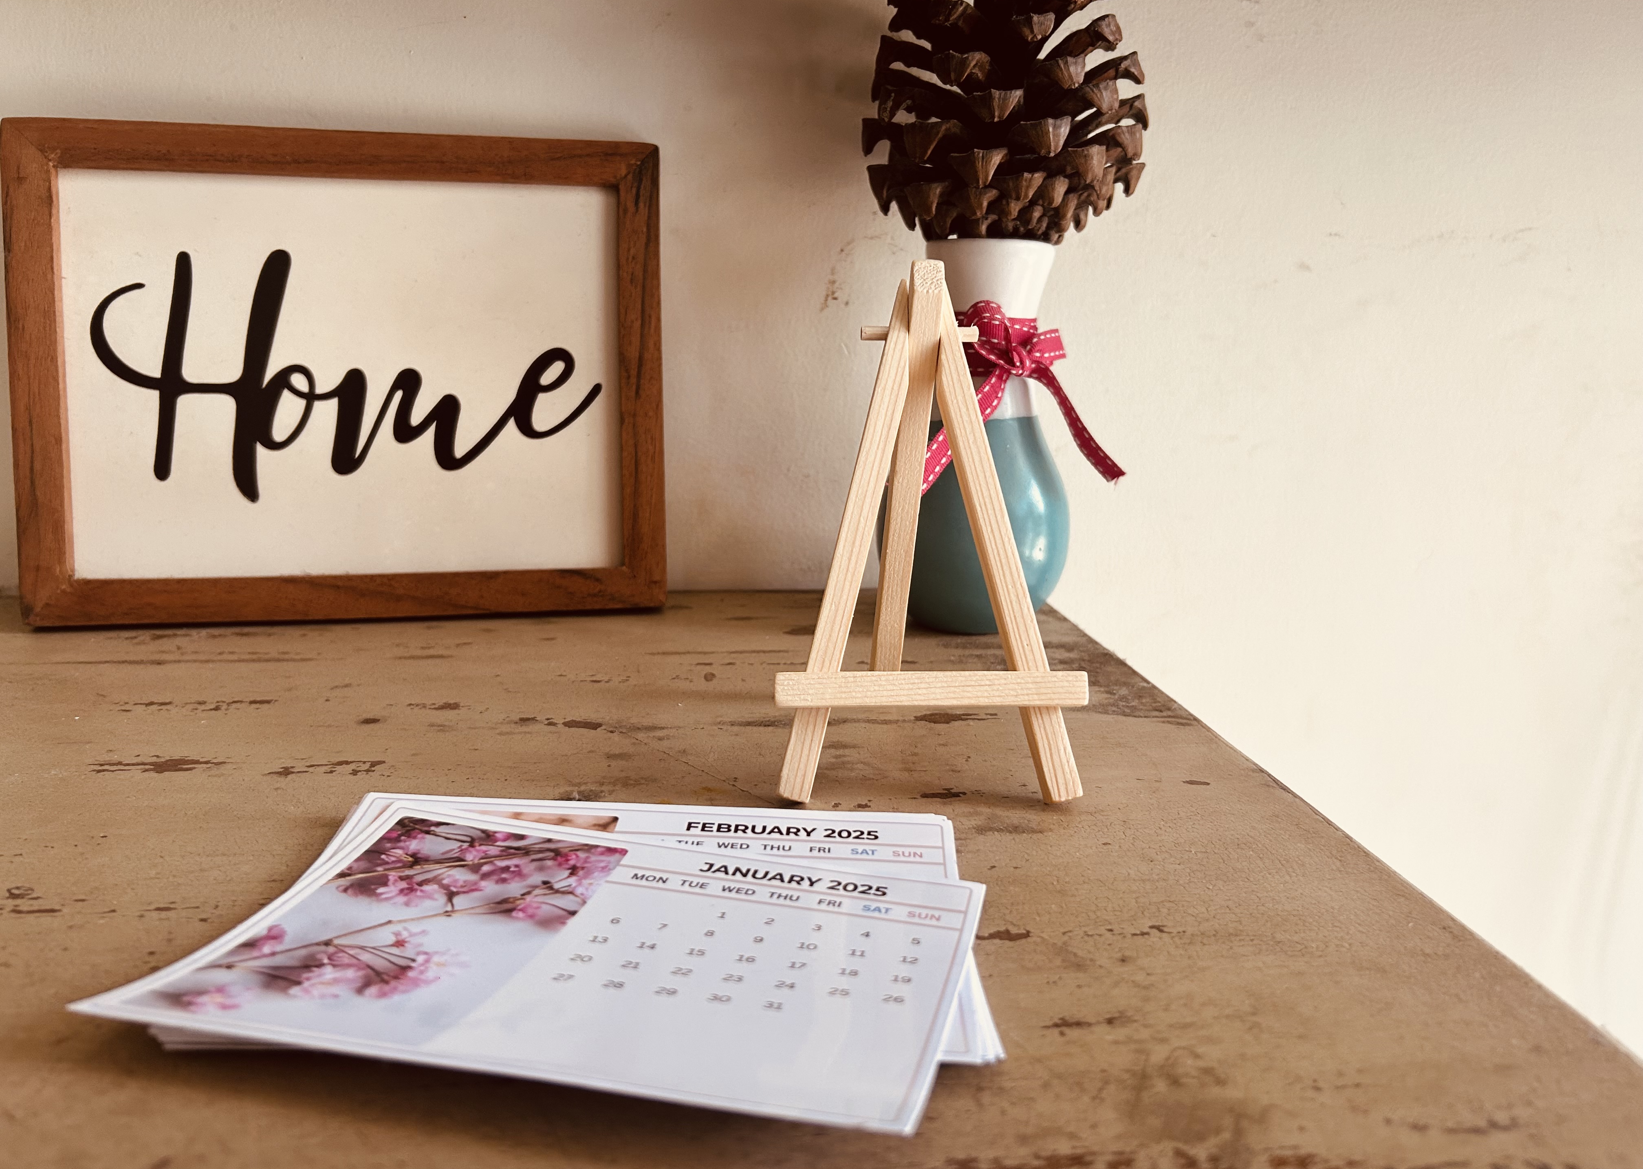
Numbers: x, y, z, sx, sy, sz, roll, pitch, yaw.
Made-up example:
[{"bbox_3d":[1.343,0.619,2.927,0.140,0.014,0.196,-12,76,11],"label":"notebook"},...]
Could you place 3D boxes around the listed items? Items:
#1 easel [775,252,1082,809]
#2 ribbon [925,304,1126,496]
[{"bbox_3d":[0.025,-0.020,0.329,0.076,0.129,0.088,0,13,-4],"label":"easel"},{"bbox_3d":[0.066,-0.068,0.441,0.086,0.066,0.053,-2,13,-12],"label":"ribbon"}]

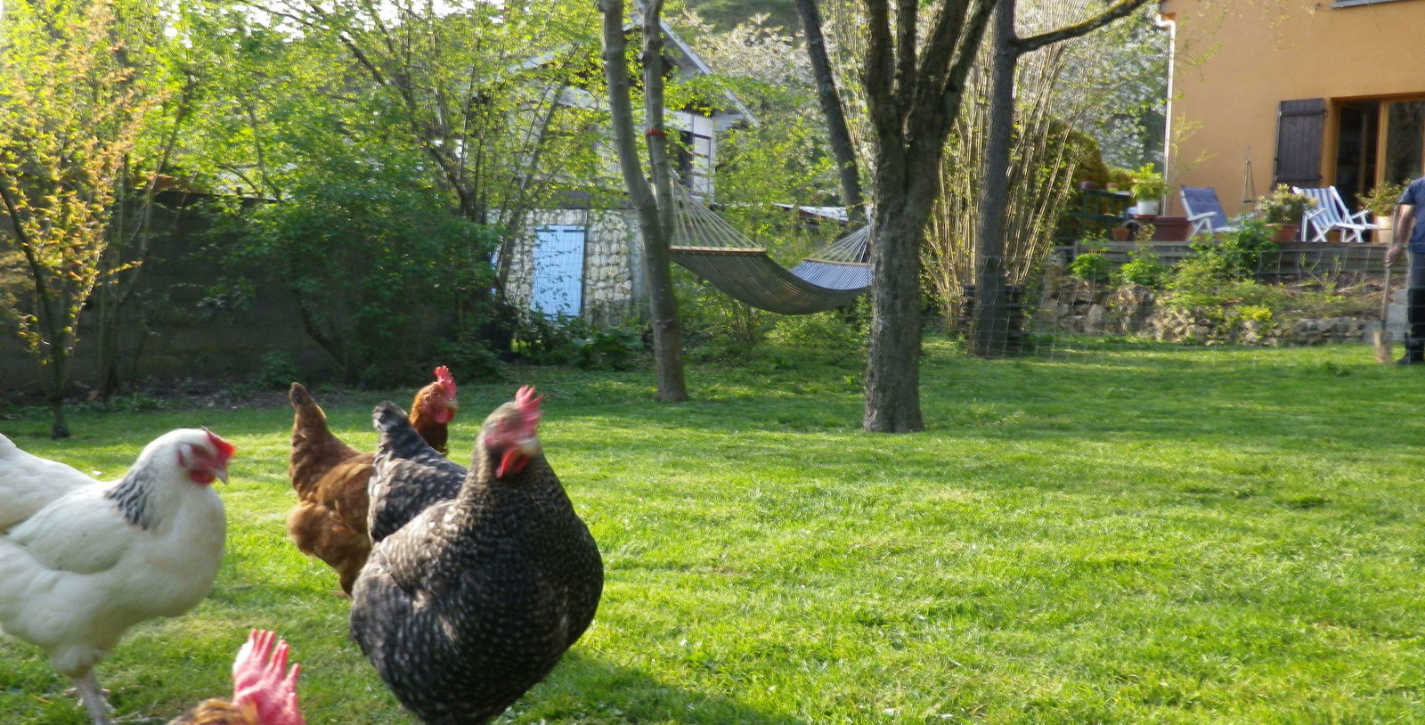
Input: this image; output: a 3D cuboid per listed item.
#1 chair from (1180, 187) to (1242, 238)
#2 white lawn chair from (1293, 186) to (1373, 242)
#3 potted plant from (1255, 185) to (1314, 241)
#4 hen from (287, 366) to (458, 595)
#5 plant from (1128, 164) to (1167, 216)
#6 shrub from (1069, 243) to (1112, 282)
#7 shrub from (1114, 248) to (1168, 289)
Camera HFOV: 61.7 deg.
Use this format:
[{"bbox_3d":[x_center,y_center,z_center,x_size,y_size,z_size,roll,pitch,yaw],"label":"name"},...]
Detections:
[{"bbox_3d":[6.752,-1.947,16.000,0.620,0.870,0.880,0,4,-21],"label":"chair"},{"bbox_3d":[8.163,-1.911,15.700,0.620,0.870,0.880,0,4,-12],"label":"white lawn chair"},{"bbox_3d":[7.026,-1.816,14.700,0.700,0.740,0.680,3,4,23],"label":"potted plant"},{"bbox_3d":[-0.530,0.217,1.930,0.360,0.420,0.200,-3,5,-42],"label":"hen"},{"bbox_3d":[5.732,-2.269,15.700,0.500,0.690,0.500,3,4,23],"label":"plant"},{"bbox_3d":[4.382,-1.145,13.800,0.500,0.470,0.480,3,4,23],"label":"shrub"},{"bbox_3d":[4.877,-1.065,13.600,0.600,0.480,0.550,3,4,23],"label":"shrub"}]

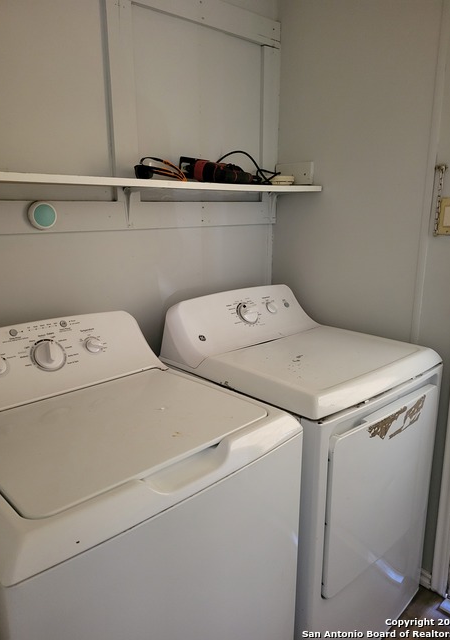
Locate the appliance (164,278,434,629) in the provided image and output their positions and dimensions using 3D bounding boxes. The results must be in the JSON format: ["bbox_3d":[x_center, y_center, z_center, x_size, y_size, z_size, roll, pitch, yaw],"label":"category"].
[{"bbox_3d":[0.251,0.473,1.706,0.670,1.079,0.685,-12,17,-40],"label":"appliance"}]

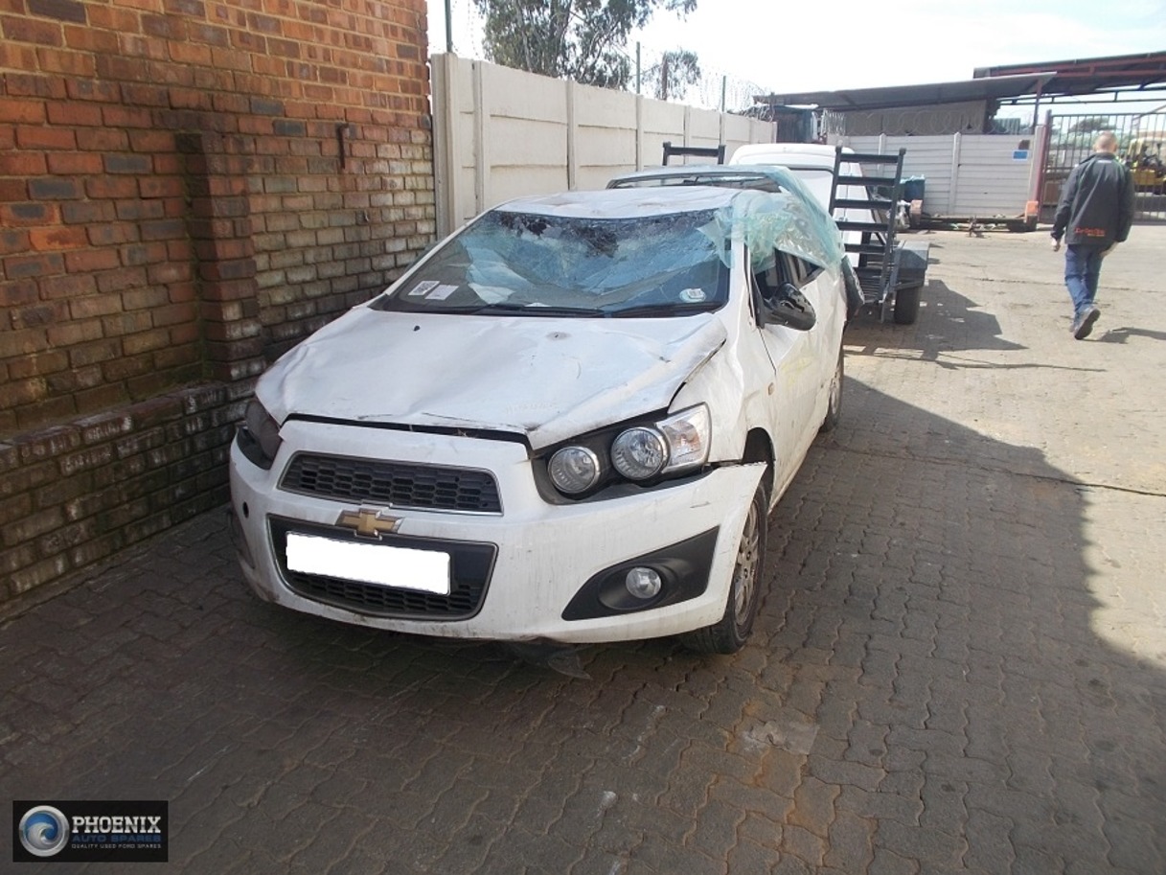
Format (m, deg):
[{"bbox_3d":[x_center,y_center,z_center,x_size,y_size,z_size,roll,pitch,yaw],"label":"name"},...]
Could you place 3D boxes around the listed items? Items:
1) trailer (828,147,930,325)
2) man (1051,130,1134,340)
[{"bbox_3d":[2.364,-2.066,9.005,2.250,1.620,4.900,6,18,20],"label":"trailer"},{"bbox_3d":[4.571,-1.817,7.896,0.620,1.770,0.560,8,19,25],"label":"man"}]

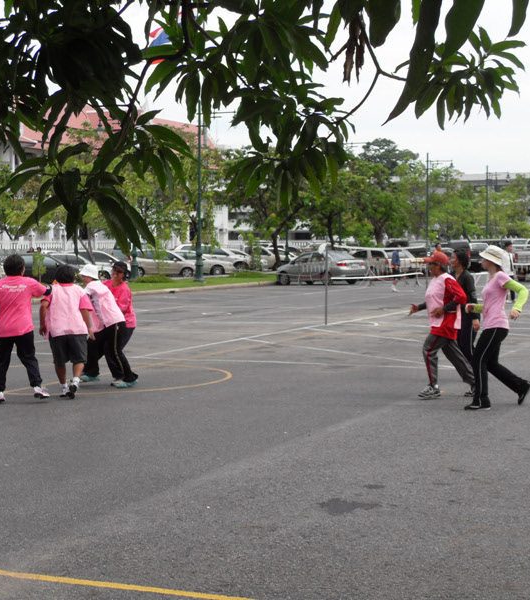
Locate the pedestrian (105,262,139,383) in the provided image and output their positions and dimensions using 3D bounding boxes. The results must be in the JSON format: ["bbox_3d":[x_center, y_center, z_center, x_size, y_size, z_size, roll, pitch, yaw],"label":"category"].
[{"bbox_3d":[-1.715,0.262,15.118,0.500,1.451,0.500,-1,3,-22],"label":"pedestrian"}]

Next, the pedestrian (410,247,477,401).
[{"bbox_3d":[1.917,0.259,13.715,0.670,1.550,0.520,-1,3,-13],"label":"pedestrian"}]

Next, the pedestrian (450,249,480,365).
[{"bbox_3d":[2.379,0.178,15.065,0.450,1.570,0.480,-1,3,-16],"label":"pedestrian"}]

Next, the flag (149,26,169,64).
[{"bbox_3d":[-6.408,-18.728,90.000,3.800,3.000,0.400,0,3,10],"label":"flag"}]

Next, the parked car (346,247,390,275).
[{"bbox_3d":[5.047,-1.801,61.463,4.300,1.620,1.730,2,3,42],"label":"parked car"}]

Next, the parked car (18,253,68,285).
[{"bbox_3d":[-10.353,-1.417,57.467,4.450,1.460,1.700,0,3,15],"label":"parked car"}]

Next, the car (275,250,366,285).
[{"bbox_3d":[2.455,-1.397,55.467,4.290,1.460,1.690,2,4,44],"label":"car"}]

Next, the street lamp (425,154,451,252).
[{"bbox_3d":[10.986,-5.745,80.535,2.000,7.182,0.500,1,3,24],"label":"street lamp"}]

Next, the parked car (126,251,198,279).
[{"bbox_3d":[-5.055,-1.894,64.967,4.000,1.500,1.700,-1,3,-6],"label":"parked car"}]

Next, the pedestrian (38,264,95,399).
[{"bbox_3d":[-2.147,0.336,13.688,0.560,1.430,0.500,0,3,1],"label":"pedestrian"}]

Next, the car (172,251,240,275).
[{"bbox_3d":[-3.785,-2.019,68.468,4.400,1.430,1.690,-1,3,-6],"label":"car"}]

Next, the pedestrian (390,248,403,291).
[{"bbox_3d":[4.493,-1.092,43.264,0.480,1.580,0.450,1,3,17],"label":"pedestrian"}]

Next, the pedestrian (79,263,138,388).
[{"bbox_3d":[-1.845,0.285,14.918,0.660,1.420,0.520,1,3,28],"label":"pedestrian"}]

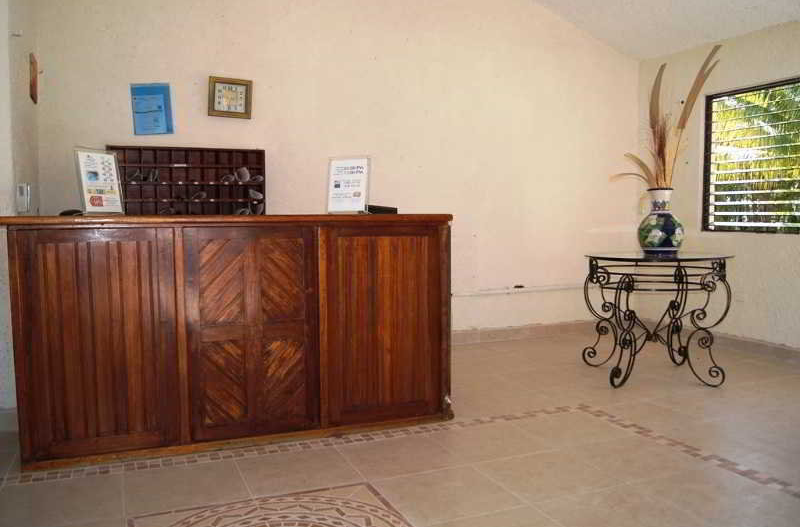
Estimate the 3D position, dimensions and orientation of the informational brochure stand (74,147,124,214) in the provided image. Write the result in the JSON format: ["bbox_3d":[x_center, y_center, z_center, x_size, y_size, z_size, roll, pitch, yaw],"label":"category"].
[{"bbox_3d":[-1.381,-0.378,3.078,0.070,0.297,0.220,2,5,26],"label":"informational brochure stand"}]

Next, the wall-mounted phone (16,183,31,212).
[{"bbox_3d":[-1.973,-0.346,3.512,0.055,0.160,0.100,-2,5,-21],"label":"wall-mounted phone"}]

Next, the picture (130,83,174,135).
[{"bbox_3d":[-1.659,-1.032,4.463,0.245,0.330,0.020,-6,6,-21],"label":"picture"}]

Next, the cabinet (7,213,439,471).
[{"bbox_3d":[-0.774,0.294,3.389,2.046,1.080,0.600,-2,5,-20],"label":"cabinet"}]

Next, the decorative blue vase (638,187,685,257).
[{"bbox_3d":[1.711,-0.269,4.343,0.283,0.440,0.283,0,5,0],"label":"decorative blue vase"}]

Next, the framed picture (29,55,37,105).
[{"bbox_3d":[-2.241,-1.131,4.080,0.022,0.275,0.210,-2,5,-21],"label":"framed picture"}]

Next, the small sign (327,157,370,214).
[{"bbox_3d":[-0.275,-0.418,3.531,0.222,0.288,0.070,1,5,19],"label":"small sign"}]

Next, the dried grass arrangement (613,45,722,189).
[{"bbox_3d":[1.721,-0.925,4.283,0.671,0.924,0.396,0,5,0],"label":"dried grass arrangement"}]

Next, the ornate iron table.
[{"bbox_3d":[1.690,0.343,4.388,0.924,0.789,0.924,0,5,0],"label":"ornate iron table"}]

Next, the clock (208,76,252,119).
[{"bbox_3d":[-1.178,-1.148,4.627,0.288,0.266,0.040,1,4,-21],"label":"clock"}]

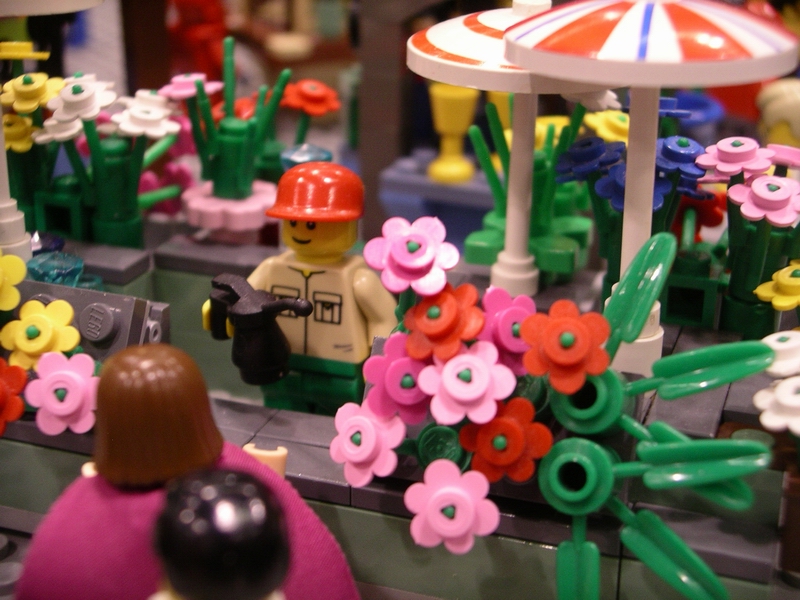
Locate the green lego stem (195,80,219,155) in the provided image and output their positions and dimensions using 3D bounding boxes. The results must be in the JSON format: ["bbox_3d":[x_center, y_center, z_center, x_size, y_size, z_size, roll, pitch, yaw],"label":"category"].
[{"bbox_3d":[-0.029,-0.028,0.217,0.002,0.012,0.002,-9,26,0],"label":"green lego stem"}]

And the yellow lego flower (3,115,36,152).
[{"bbox_3d":[-0.059,-0.026,0.218,0.010,0.003,0.010,4,35,0],"label":"yellow lego flower"}]

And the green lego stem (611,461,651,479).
[{"bbox_3d":[0.025,0.018,0.152,0.004,0.001,0.001,-7,0,0],"label":"green lego stem"}]

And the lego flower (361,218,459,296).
[{"bbox_3d":[0.001,-0.005,0.149,0.010,0.009,0.003,0,-19,-2],"label":"lego flower"}]

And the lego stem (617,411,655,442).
[{"bbox_3d":[0.026,0.014,0.157,0.004,0.001,0.001,36,0,0],"label":"lego stem"}]

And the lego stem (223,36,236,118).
[{"bbox_3d":[-0.027,-0.035,0.226,0.002,0.013,0.002,0,7,0],"label":"lego stem"}]

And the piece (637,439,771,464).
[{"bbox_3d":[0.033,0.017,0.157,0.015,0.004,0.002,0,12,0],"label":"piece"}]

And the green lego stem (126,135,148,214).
[{"bbox_3d":[-0.040,-0.019,0.217,0.002,0.014,0.002,17,36,0],"label":"green lego stem"}]

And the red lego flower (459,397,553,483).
[{"bbox_3d":[0.011,0.015,0.149,0.010,0.009,0.003,0,1,19],"label":"red lego flower"}]

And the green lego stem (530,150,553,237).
[{"bbox_3d":[0.020,-0.015,0.203,0.003,0.013,0.003,1,20,0],"label":"green lego stem"}]

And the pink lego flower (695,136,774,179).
[{"bbox_3d":[0.040,-0.017,0.170,0.010,0.002,0.010,3,26,0],"label":"pink lego flower"}]

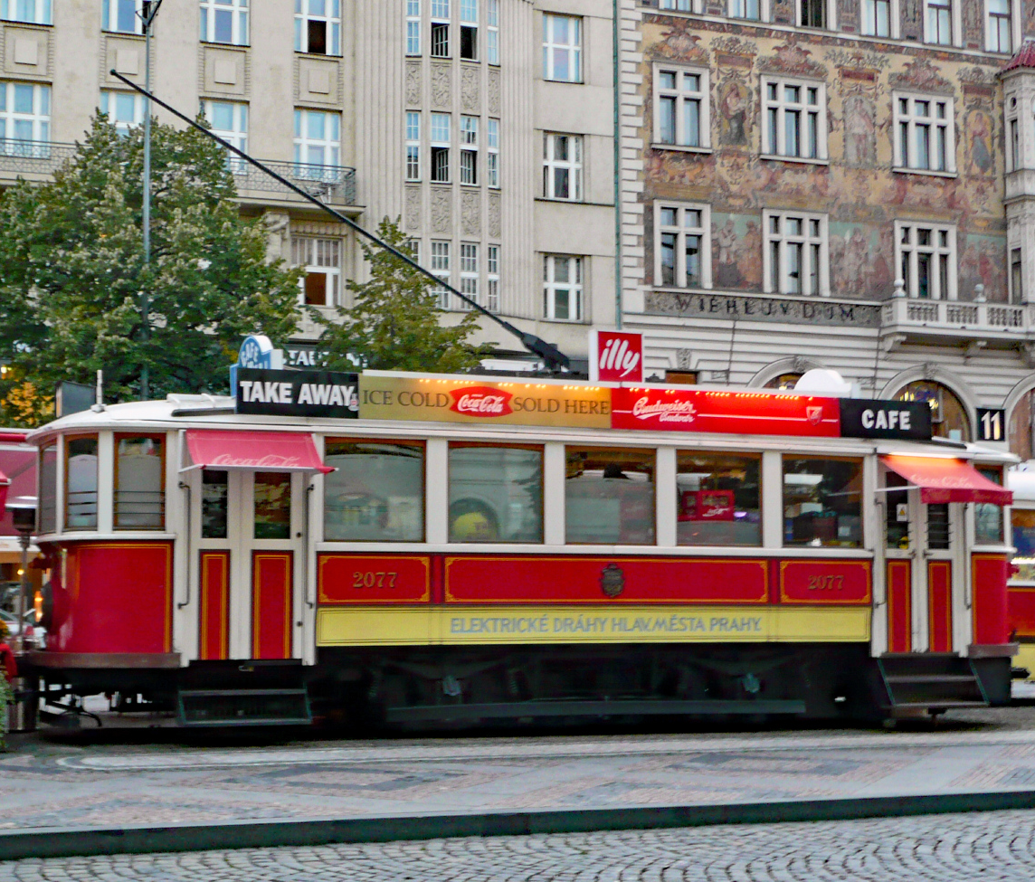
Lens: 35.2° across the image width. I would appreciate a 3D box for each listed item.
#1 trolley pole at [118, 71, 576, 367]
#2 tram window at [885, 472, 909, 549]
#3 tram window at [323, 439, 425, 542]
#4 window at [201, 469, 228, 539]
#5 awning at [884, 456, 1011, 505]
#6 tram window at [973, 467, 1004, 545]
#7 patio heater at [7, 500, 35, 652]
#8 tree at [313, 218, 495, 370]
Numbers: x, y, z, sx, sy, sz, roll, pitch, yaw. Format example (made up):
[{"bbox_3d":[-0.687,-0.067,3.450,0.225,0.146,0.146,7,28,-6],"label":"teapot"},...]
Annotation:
[{"bbox_3d":[-1.569,-1.985,15.079,5.000,0.200,0.140,32,-14,-16],"label":"trolley pole"},{"bbox_3d":[3.915,0.721,16.873,0.295,0.791,0.050,2,-5,-22],"label":"tram window"},{"bbox_3d":[-1.215,0.420,13.940,0.900,0.880,0.060,2,-5,-21],"label":"tram window"},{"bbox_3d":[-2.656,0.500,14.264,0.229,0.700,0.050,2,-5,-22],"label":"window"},{"bbox_3d":[4.075,0.382,15.586,1.080,0.500,0.700,2,-5,-21],"label":"awning"},{"bbox_3d":[4.688,0.635,16.212,0.400,0.780,0.060,3,-5,-30],"label":"tram window"},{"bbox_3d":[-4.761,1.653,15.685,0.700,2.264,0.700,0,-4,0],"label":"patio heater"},{"bbox_3d":[-2.547,-0.381,34.197,4.500,8.720,4.500,1,-4,-21],"label":"tree"}]

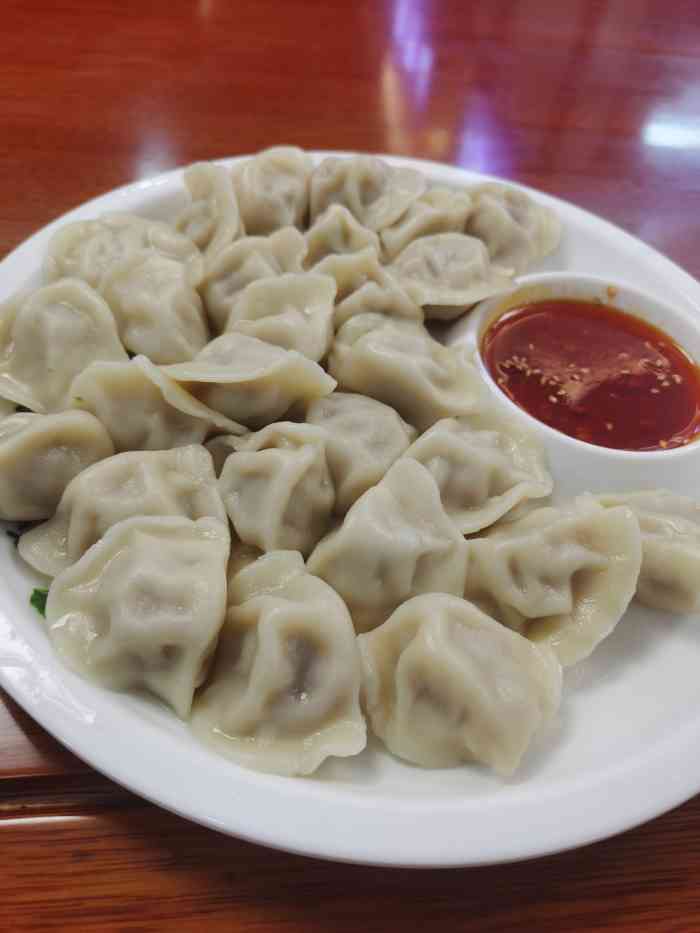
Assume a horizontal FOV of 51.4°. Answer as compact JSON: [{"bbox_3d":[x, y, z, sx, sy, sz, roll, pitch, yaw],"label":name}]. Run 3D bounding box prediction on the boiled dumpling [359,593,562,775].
[{"bbox_3d":[0.030,0.058,0.199,0.052,0.029,0.046,7,51,-3],"label":"boiled dumpling"}]

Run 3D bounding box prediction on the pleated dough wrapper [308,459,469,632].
[{"bbox_3d":[0.011,0.023,0.211,0.047,0.034,0.046,-5,53,-12],"label":"pleated dough wrapper"}]

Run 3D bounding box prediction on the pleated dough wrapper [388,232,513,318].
[{"bbox_3d":[0.040,-0.075,0.285,0.051,0.026,0.040,4,51,-5],"label":"pleated dough wrapper"}]

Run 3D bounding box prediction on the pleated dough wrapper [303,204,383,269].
[{"bbox_3d":[-0.003,-0.092,0.296,0.034,0.028,0.043,3,52,-6],"label":"pleated dough wrapper"}]

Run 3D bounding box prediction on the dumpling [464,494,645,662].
[{"bbox_3d":[0.064,0.035,0.230,0.052,0.026,0.056,17,52,6],"label":"dumpling"}]

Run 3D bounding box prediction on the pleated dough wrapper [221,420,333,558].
[{"bbox_3d":[-0.023,0.008,0.230,0.037,0.032,0.046,5,52,-3],"label":"pleated dough wrapper"}]

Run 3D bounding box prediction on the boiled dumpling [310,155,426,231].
[{"bbox_3d":[0.009,-0.128,0.343,0.055,0.028,0.043,5,52,-3],"label":"boiled dumpling"}]

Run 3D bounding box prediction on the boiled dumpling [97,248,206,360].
[{"bbox_3d":[-0.069,-0.057,0.259,0.038,0.029,0.047,1,52,-7],"label":"boiled dumpling"}]

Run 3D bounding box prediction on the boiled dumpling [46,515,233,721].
[{"bbox_3d":[-0.059,0.041,0.207,0.049,0.029,0.055,-1,52,-8],"label":"boiled dumpling"}]

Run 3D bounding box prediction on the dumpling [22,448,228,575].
[{"bbox_3d":[-0.064,0.014,0.209,0.060,0.031,0.044,-4,53,-11],"label":"dumpling"}]

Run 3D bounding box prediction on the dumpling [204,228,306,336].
[{"bbox_3d":[-0.038,-0.076,0.298,0.050,0.028,0.034,-33,64,-29],"label":"dumpling"}]

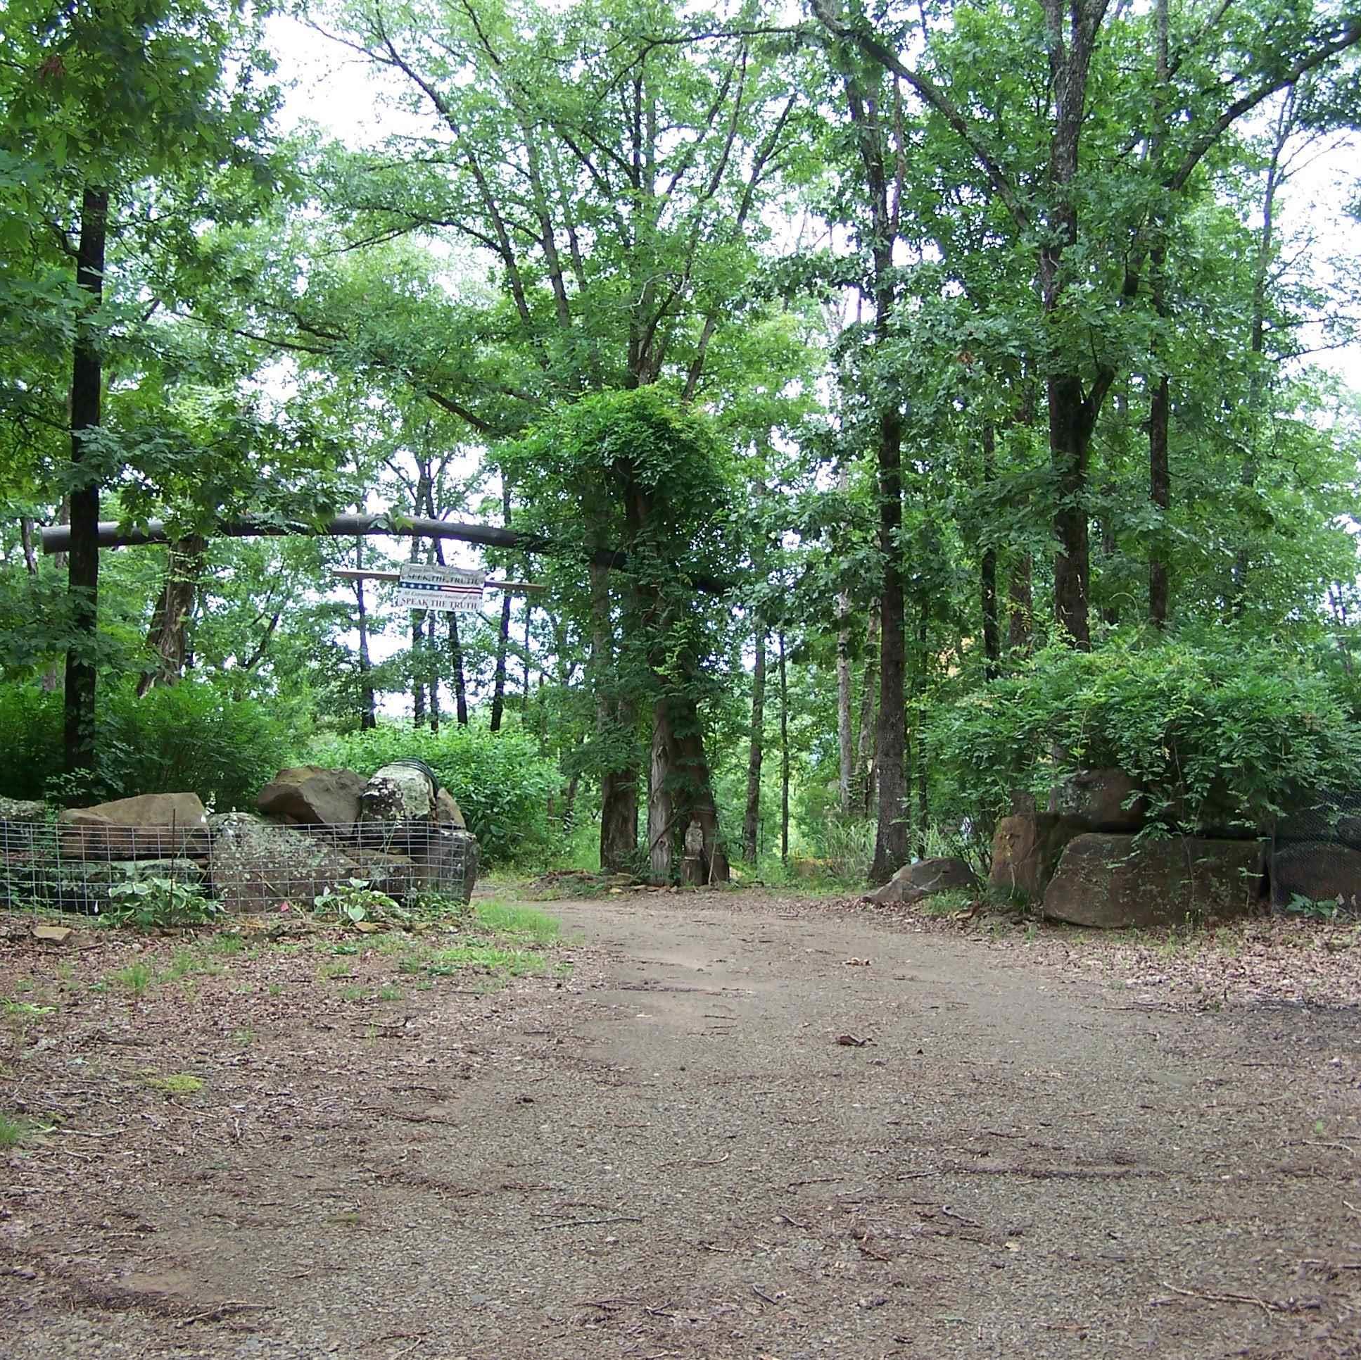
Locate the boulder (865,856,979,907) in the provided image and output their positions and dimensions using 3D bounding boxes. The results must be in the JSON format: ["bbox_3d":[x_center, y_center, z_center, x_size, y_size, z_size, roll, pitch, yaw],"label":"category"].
[{"bbox_3d":[2.014,1.684,16.600,0.917,0.408,0.650,0,-1,0],"label":"boulder"}]

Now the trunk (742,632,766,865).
[{"bbox_3d":[0.814,0.759,22.000,0.253,2.568,0.220,0,-1,0],"label":"trunk"}]

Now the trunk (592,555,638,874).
[{"bbox_3d":[-0.662,0.384,20.000,0.460,3.117,0.400,0,-1,0],"label":"trunk"}]

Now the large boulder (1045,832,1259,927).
[{"bbox_3d":[3.589,1.526,15.100,1.616,0.691,0.950,0,-1,-7],"label":"large boulder"}]

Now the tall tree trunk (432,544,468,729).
[{"bbox_3d":[-3.585,-0.739,31.000,0.250,2.868,0.240,-9,-1,0],"label":"tall tree trunk"}]

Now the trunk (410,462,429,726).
[{"bbox_3d":[-4.059,-1.335,31.000,0.272,4.104,0.260,0,-1,0],"label":"trunk"}]

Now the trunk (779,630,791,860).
[{"bbox_3d":[1.185,0.769,22.500,0.137,2.674,0.130,0,-1,0],"label":"trunk"}]

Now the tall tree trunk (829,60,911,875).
[{"bbox_3d":[1.745,-1.915,18.300,0.705,7.619,0.500,0,-1,0],"label":"tall tree trunk"}]

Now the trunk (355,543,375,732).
[{"bbox_3d":[-4.761,-0.673,30.000,0.304,2.818,0.250,0,-1,0],"label":"trunk"}]

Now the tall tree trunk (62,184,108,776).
[{"bbox_3d":[-5.177,-1.736,17.300,0.374,5.159,0.300,0,-1,0],"label":"tall tree trunk"}]

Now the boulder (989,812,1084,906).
[{"bbox_3d":[2.835,1.426,15.900,0.724,0.706,0.700,0,-1,0],"label":"boulder"}]

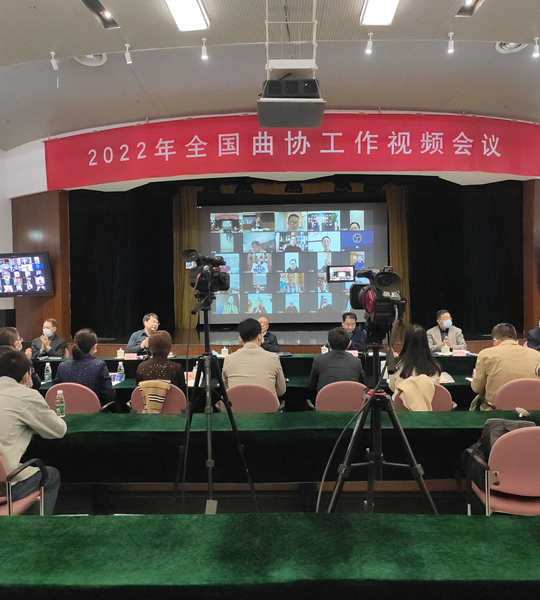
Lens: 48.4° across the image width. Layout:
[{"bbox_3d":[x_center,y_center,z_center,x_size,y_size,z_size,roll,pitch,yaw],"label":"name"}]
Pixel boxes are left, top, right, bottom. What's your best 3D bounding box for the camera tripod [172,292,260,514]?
[{"bbox_3d":[-0.246,0.720,3.050,0.620,1.510,0.570,-1,0,2],"label":"camera tripod"}]

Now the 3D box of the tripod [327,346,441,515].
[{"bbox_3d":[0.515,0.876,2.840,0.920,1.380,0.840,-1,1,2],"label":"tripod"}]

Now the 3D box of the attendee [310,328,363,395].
[{"bbox_3d":[0.525,0.846,4.930,0.500,1.290,0.780,-1,1,2],"label":"attendee"}]

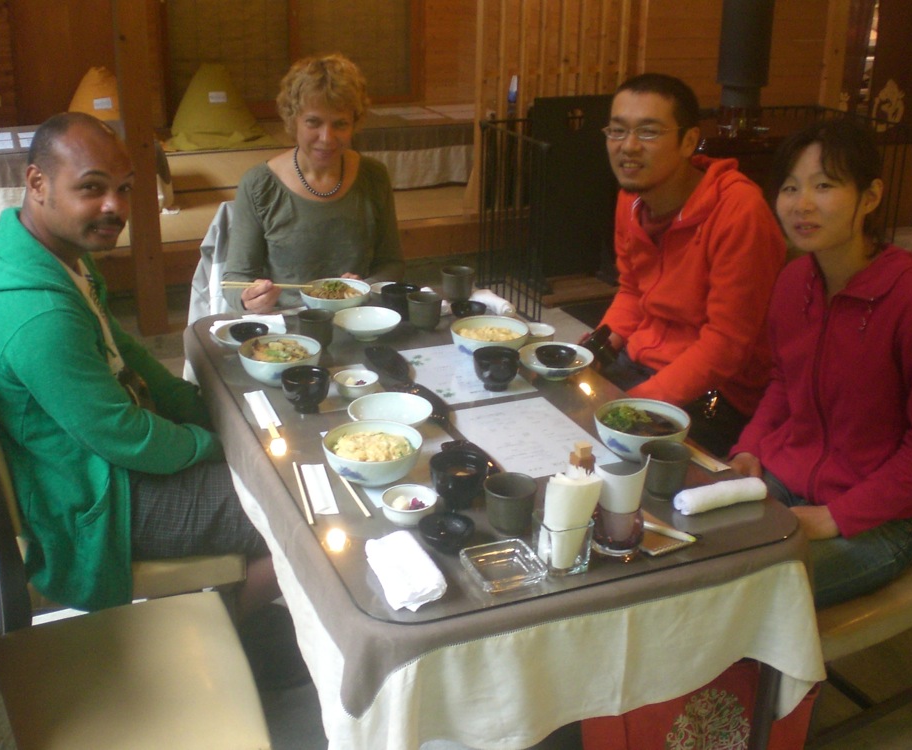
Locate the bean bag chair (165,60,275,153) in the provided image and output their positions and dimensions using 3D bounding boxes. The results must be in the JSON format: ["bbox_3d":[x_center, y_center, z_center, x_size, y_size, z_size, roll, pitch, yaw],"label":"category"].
[{"bbox_3d":[-1.266,-1.459,5.827,0.540,0.440,0.500,-6,23,-15],"label":"bean bag chair"}]

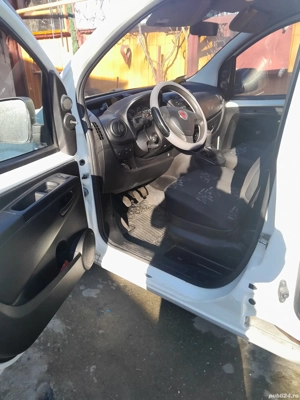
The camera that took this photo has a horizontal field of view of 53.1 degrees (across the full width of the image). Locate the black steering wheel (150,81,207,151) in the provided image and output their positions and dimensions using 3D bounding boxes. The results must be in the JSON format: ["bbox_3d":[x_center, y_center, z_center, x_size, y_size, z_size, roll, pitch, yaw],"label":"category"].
[{"bbox_3d":[0.144,-0.407,1.508,0.385,0.385,0.130,-24,2,-43],"label":"black steering wheel"}]

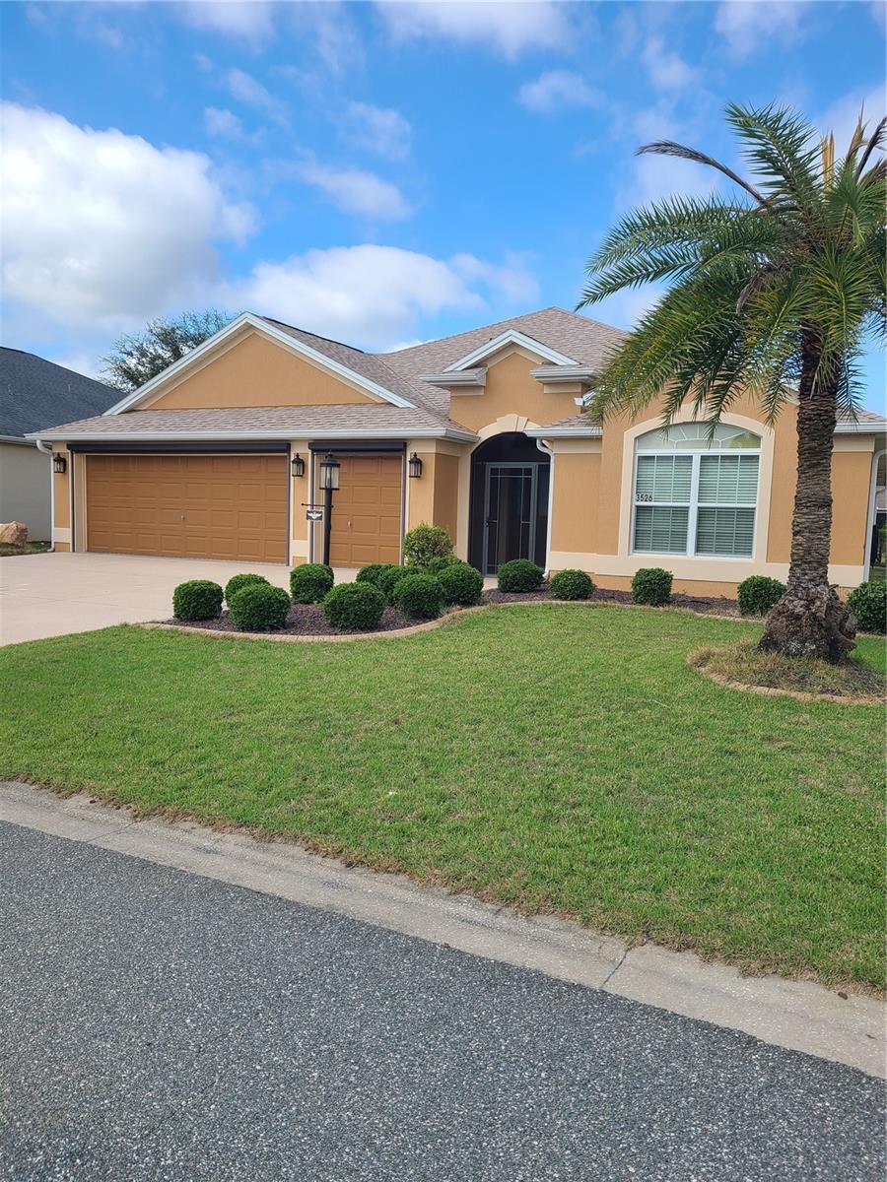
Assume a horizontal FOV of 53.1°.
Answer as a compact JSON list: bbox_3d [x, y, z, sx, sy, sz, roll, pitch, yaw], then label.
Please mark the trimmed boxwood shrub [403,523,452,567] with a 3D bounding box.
[{"bbox_3d":[-0.261,-0.634,14.643,0.810,0.955,0.810,2,5,0],"label":"trimmed boxwood shrub"}]

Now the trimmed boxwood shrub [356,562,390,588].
[{"bbox_3d":[-0.932,-0.133,12.955,0.647,0.497,0.647,1,5,-4],"label":"trimmed boxwood shrub"}]

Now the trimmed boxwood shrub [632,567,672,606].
[{"bbox_3d":[3.035,-0.069,12.845,0.578,0.502,0.578,3,5,13],"label":"trimmed boxwood shrub"}]

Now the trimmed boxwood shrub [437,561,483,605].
[{"bbox_3d":[0.226,-0.107,12.225,0.637,0.546,0.637,2,5,0],"label":"trimmed boxwood shrub"}]

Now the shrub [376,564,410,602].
[{"bbox_3d":[-0.616,-0.103,12.421,0.620,0.469,0.620,2,5,0],"label":"shrub"}]

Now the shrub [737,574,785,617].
[{"bbox_3d":[4.327,0.056,11.960,0.677,0.508,0.677,4,6,20],"label":"shrub"}]

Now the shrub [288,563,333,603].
[{"bbox_3d":[-1.819,-0.122,12.273,0.599,0.520,0.599,2,5,0],"label":"shrub"}]

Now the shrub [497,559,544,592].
[{"bbox_3d":[1.169,-0.241,13.522,0.697,0.494,0.697,2,5,0],"label":"shrub"}]

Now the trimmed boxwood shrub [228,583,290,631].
[{"bbox_3d":[-2.113,0.164,10.172,0.714,0.489,0.714,2,5,0],"label":"trimmed boxwood shrub"}]

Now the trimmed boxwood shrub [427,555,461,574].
[{"bbox_3d":[0.124,-0.258,13.726,0.694,0.580,0.694,2,5,0],"label":"trimmed boxwood shrub"}]

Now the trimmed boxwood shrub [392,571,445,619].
[{"bbox_3d":[-0.298,0.057,11.375,0.668,0.531,0.668,2,5,-1],"label":"trimmed boxwood shrub"}]

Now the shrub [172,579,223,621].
[{"bbox_3d":[-3.026,0.104,10.980,0.615,0.466,0.615,0,5,-15],"label":"shrub"}]

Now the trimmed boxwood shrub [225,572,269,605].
[{"bbox_3d":[-2.559,0.022,11.659,0.589,0.472,0.589,1,5,-12],"label":"trimmed boxwood shrub"}]

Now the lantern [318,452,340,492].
[{"bbox_3d":[-1.599,-1.678,12.400,0.265,0.550,0.265,4,6,25],"label":"lantern"}]

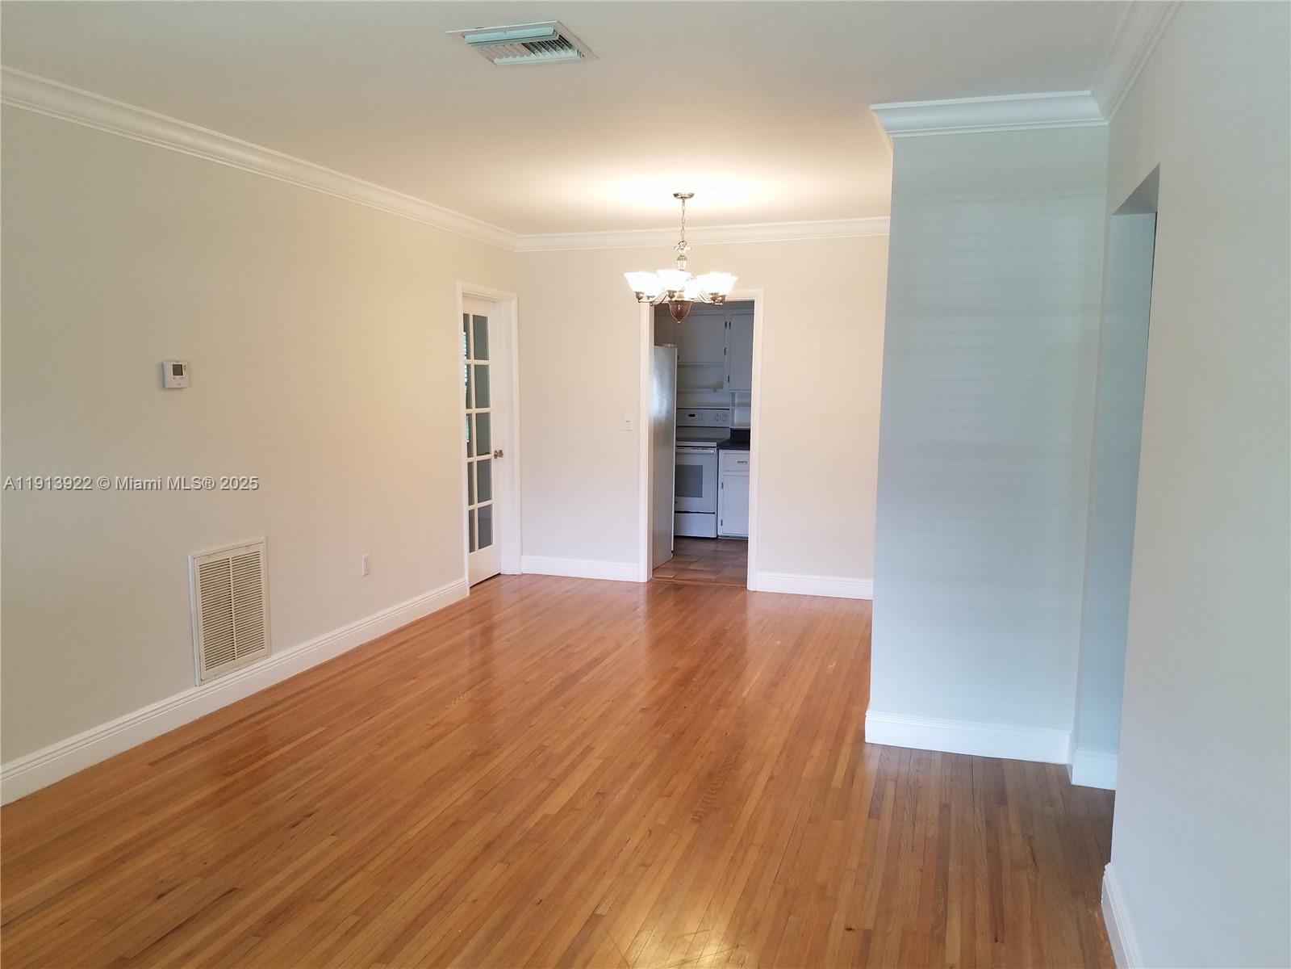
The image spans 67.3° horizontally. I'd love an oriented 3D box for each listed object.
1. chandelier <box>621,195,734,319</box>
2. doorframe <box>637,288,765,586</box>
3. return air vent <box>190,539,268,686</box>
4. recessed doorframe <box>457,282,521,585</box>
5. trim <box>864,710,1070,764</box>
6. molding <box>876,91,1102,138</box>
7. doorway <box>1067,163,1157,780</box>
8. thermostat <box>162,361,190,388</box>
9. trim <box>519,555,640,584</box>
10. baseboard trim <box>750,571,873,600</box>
[{"bbox_3d":[0.200,-1.246,5.359,0.651,0.703,0.651,0,6,0],"label":"chandelier"},{"bbox_3d":[0.398,-0.305,6.844,0.854,2.060,0.148,2,7,18],"label":"doorframe"},{"bbox_3d":[-1.868,0.572,4.402,0.025,0.574,0.463,2,7,18],"label":"return air vent"},{"bbox_3d":[-1.117,-0.323,6.824,0.141,2.079,0.829,2,7,18],"label":"recessed doorframe"},{"bbox_3d":[1.267,1.000,3.846,0.765,0.139,0.021,2,7,18],"label":"trim"},{"bbox_3d":[1.254,-1.346,3.554,0.820,0.092,0.077,2,7,18],"label":"molding"},{"bbox_3d":[1.525,0.142,3.033,0.148,2.028,0.858,2,7,18],"label":"doorway"},{"bbox_3d":[-1.940,-0.456,4.026,0.030,0.110,0.118,2,7,18],"label":"thermostat"},{"bbox_3d":[-0.460,0.624,7.155,0.955,0.133,0.018,2,7,18],"label":"trim"},{"bbox_3d":[1.204,0.695,6.624,0.907,0.130,0.018,2,7,18],"label":"baseboard trim"}]

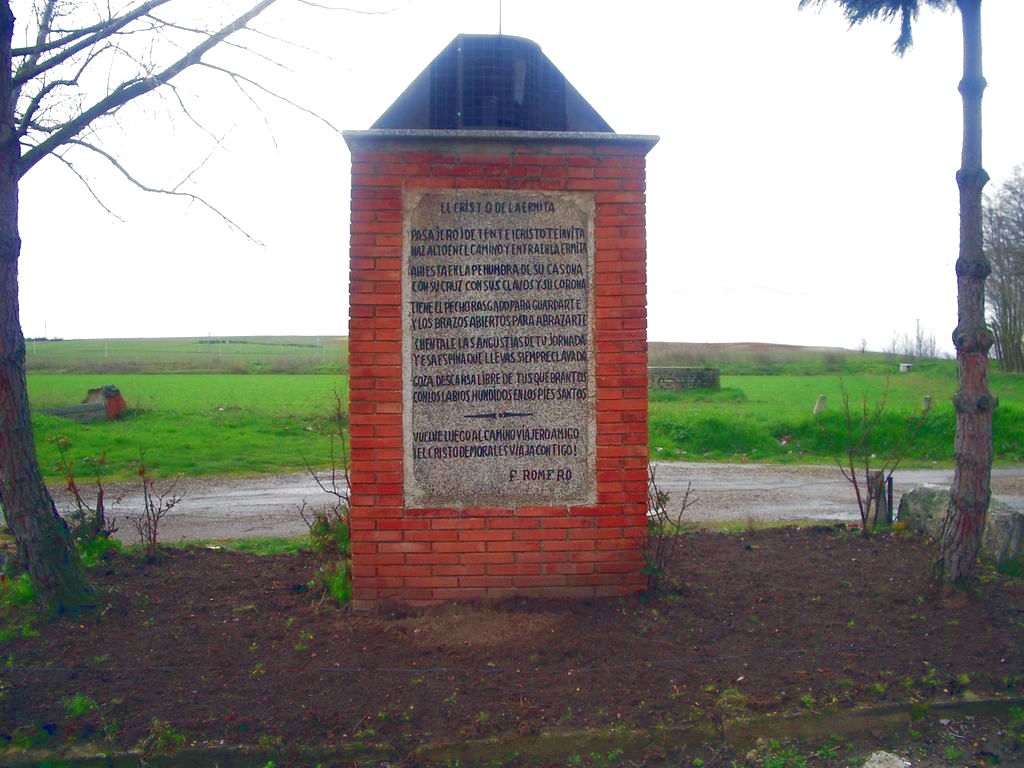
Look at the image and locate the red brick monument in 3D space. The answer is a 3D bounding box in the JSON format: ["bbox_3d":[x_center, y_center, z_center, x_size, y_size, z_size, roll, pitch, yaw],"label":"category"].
[{"bbox_3d":[-0.082,-0.337,5.355,1.480,2.750,0.900,0,1,-5],"label":"red brick monument"}]

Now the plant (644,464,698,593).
[{"bbox_3d":[0.784,0.710,5.120,0.250,0.610,0.250,0,1,-5],"label":"plant"}]

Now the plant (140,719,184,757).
[{"bbox_3d":[-1.066,1.075,3.150,0.130,0.090,0.120,0,1,-5],"label":"plant"}]

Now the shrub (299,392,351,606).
[{"bbox_3d":[-0.917,0.564,5.080,0.260,1.020,0.280,0,1,-5],"label":"shrub"}]

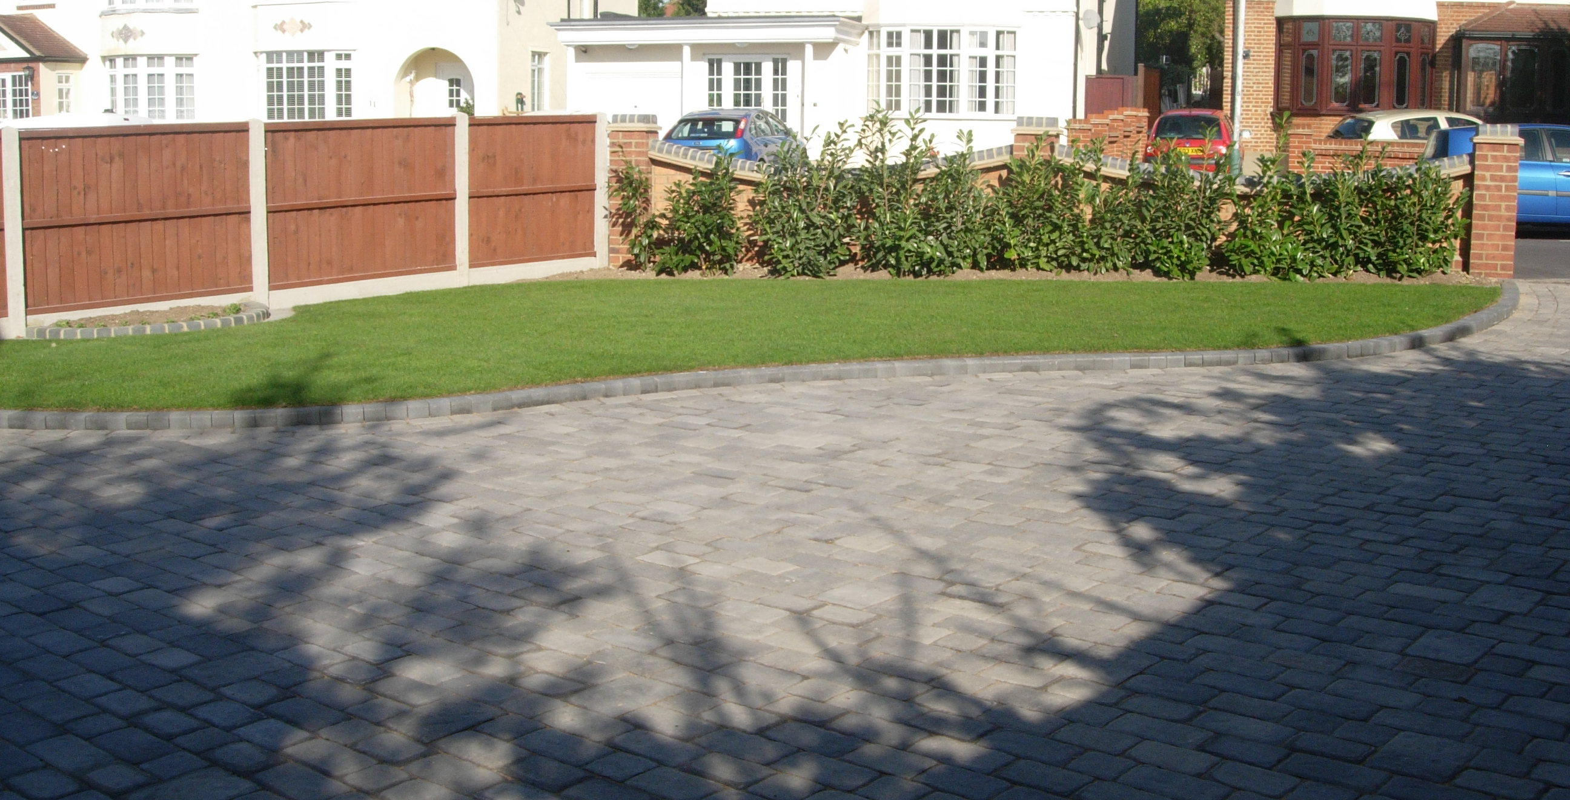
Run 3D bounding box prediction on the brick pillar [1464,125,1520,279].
[{"bbox_3d":[5.390,-1.500,13.080,0.390,1.180,0.390,3,9,17],"label":"brick pillar"}]

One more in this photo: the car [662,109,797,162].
[{"bbox_3d":[-0.830,-4.360,30.400,1.740,1.450,4.170,3,9,17],"label":"car"}]

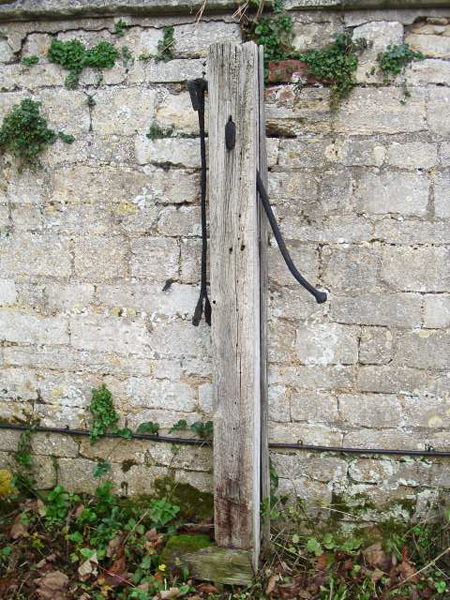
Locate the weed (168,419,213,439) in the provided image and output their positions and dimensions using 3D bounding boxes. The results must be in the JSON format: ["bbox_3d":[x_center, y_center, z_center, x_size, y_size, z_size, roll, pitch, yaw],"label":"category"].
[{"bbox_3d":[-0.150,0.560,3.103,0.182,0.059,0.070,1,9,8],"label":"weed"}]

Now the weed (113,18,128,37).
[{"bbox_3d":[-0.373,-0.973,2.538,0.049,0.062,0.045,2,11,9],"label":"weed"}]

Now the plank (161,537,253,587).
[{"bbox_3d":[-0.055,0.952,2.599,0.310,0.100,0.160,1,9,8],"label":"plank"}]

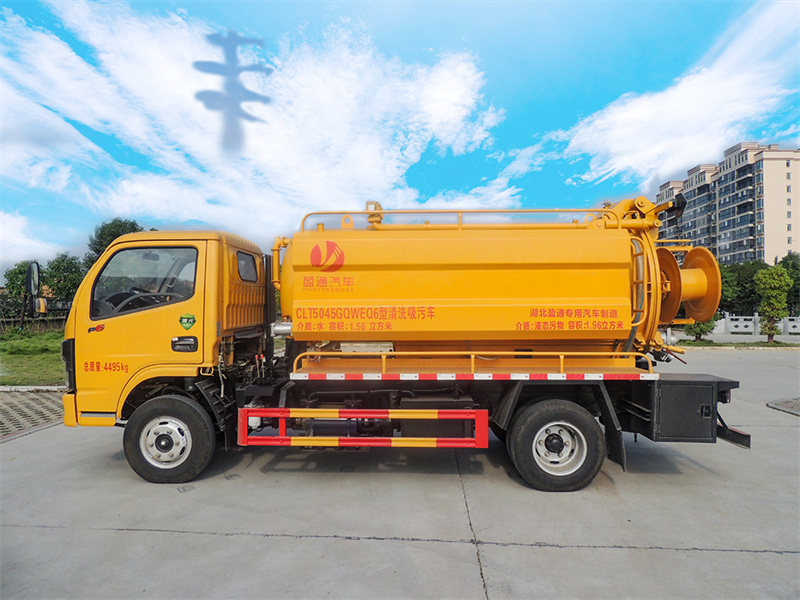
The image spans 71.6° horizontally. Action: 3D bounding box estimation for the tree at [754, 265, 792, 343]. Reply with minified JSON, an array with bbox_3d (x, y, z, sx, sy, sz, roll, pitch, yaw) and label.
[{"bbox_3d":[14.813,0.139,22.000,1.500,3.090,1.500,0,-1,0],"label":"tree"}]

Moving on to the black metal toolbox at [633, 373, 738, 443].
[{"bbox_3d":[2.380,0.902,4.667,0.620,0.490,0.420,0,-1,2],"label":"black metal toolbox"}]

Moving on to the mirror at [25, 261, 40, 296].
[{"bbox_3d":[-2.970,-0.171,4.483,0.100,0.290,0.170,0,-1,2],"label":"mirror"}]

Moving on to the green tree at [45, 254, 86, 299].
[{"bbox_3d":[-15.031,-0.428,25.009,2.200,3.430,2.200,0,-1,0],"label":"green tree"}]

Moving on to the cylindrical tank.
[{"bbox_3d":[0.900,-0.226,5.484,3.950,1.420,1.800,0,-1,2],"label":"cylindrical tank"}]

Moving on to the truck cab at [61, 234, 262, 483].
[{"bbox_3d":[-2.180,0.485,5.543,1.550,2.150,1.850,0,-1,2],"label":"truck cab"}]

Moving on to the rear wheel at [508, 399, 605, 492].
[{"bbox_3d":[1.325,1.191,4.602,0.770,0.770,0.240,0,-1,2],"label":"rear wheel"}]

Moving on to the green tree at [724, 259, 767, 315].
[{"bbox_3d":[23.737,-0.274,38.009,3.200,4.860,3.200,0,-1,0],"label":"green tree"}]

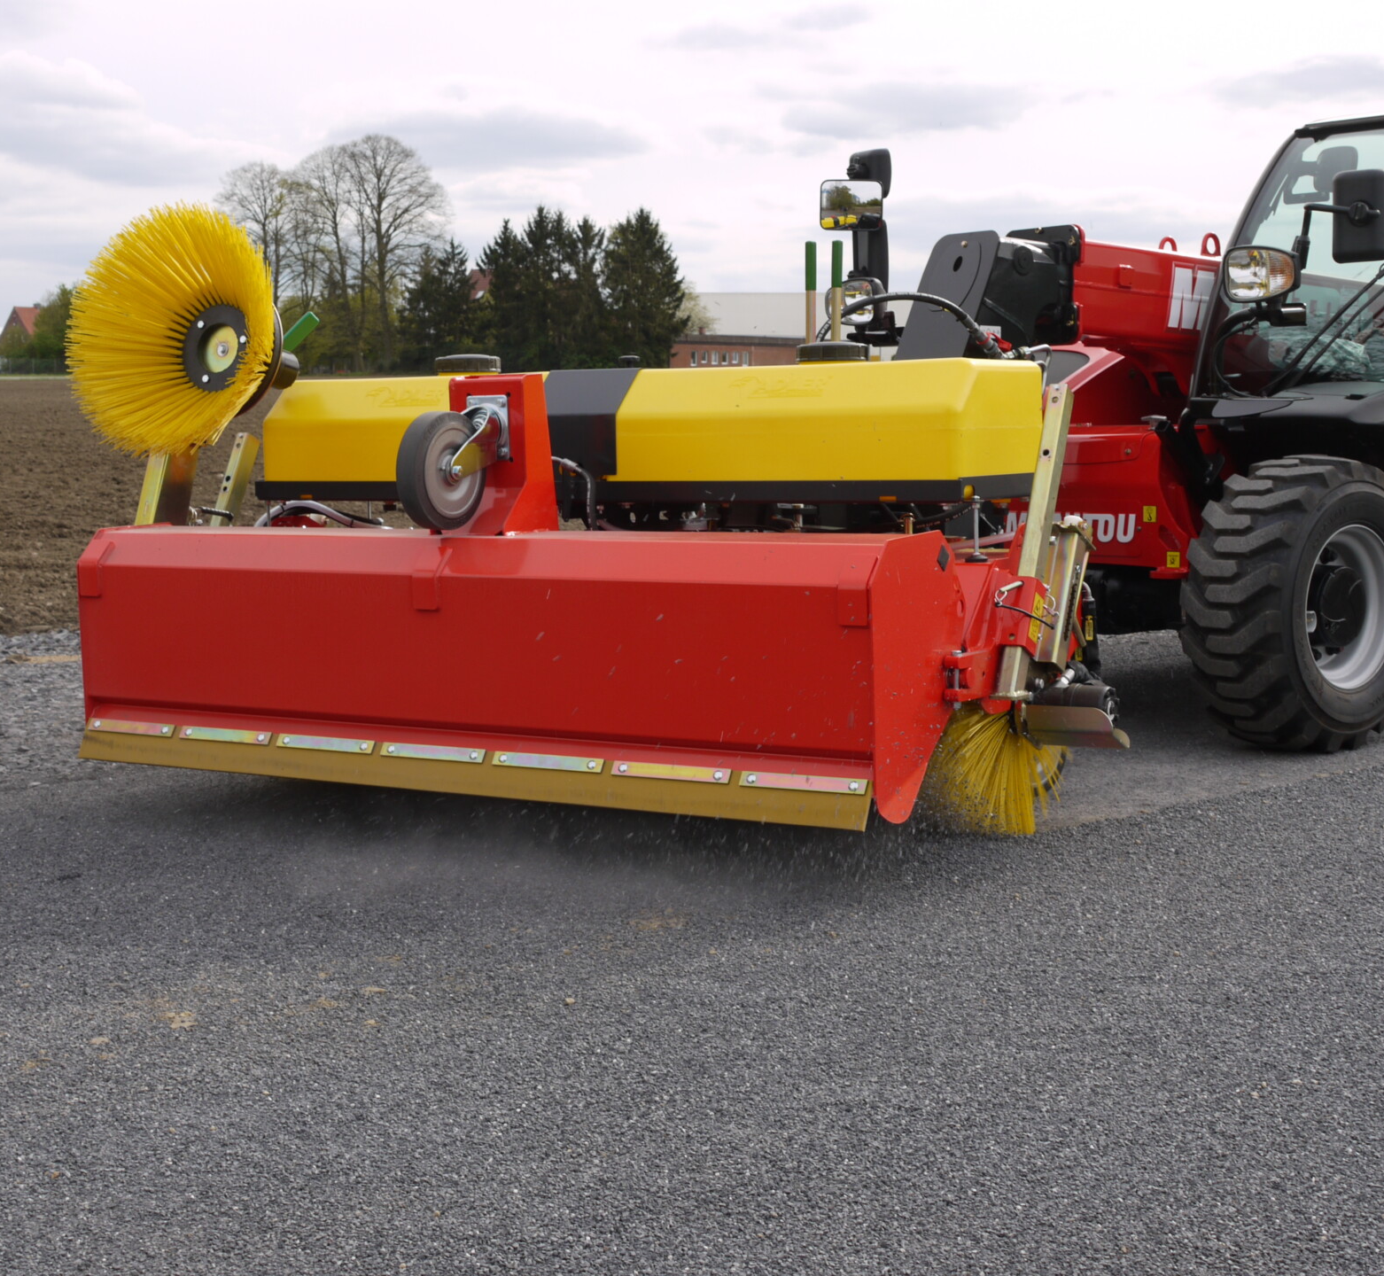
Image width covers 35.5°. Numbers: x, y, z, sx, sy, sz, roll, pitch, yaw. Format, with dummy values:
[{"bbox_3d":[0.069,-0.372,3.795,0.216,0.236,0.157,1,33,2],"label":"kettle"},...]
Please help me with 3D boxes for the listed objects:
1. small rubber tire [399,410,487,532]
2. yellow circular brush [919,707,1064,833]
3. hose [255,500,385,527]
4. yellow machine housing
[{"bbox_3d":[-0.532,-0.356,4.616,0.055,0.253,0.253,3,7,31],"label":"small rubber tire"},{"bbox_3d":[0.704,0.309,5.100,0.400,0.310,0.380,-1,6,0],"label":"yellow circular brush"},{"bbox_3d":[-1.000,-0.332,5.813,0.430,0.085,0.100,3,7,31],"label":"hose"},{"bbox_3d":[-0.161,-0.509,5.384,2.020,0.320,0.490,3,7,31],"label":"yellow machine housing"}]

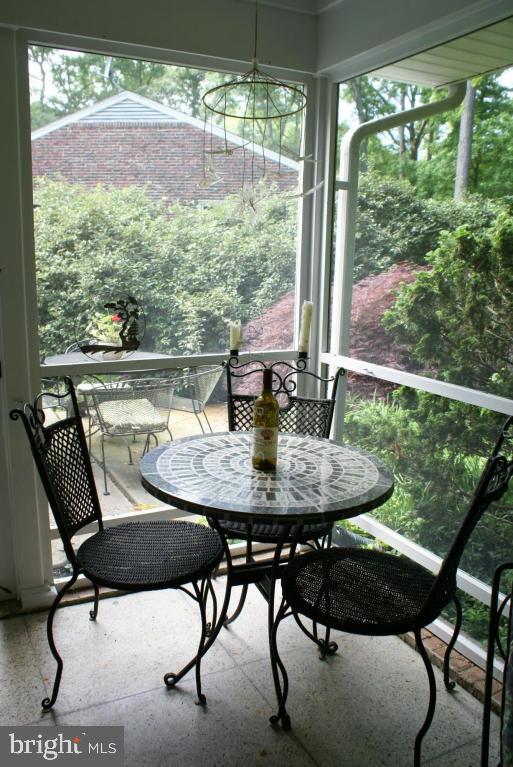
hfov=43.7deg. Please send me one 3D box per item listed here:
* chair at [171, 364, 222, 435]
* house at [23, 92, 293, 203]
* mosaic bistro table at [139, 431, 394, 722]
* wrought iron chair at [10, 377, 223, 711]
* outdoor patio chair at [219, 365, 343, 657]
[{"bbox_3d":[-0.625,0.220,5.400,0.670,0.750,0.640,3,11,9],"label":"chair"},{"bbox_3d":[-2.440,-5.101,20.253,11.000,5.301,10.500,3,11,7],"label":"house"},{"bbox_3d":[0.018,0.594,2.034,0.768,0.703,0.768,1,11,0],"label":"mosaic bistro table"},{"bbox_3d":[-0.396,0.475,2.033,0.580,0.920,0.480,1,11,2],"label":"wrought iron chair"},{"bbox_3d":[0.072,0.424,2.335,0.480,0.920,0.580,2,11,5],"label":"outdoor patio chair"}]

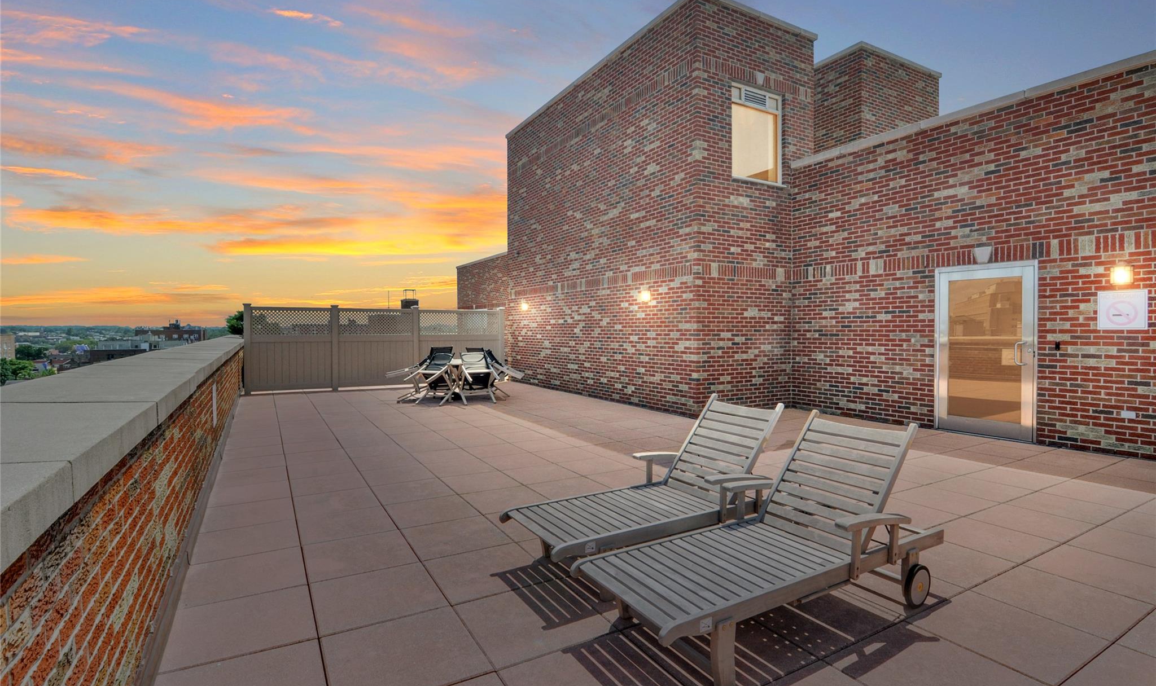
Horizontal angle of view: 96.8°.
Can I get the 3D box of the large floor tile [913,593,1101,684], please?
[{"bbox_3d":[2.031,1.389,2.439,0.607,0.040,0.579,-1,2,-31],"label":"large floor tile"}]

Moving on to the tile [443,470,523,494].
[{"bbox_3d":[-0.912,1.320,4.812,0.606,0.040,0.592,-1,2,-29],"label":"tile"}]

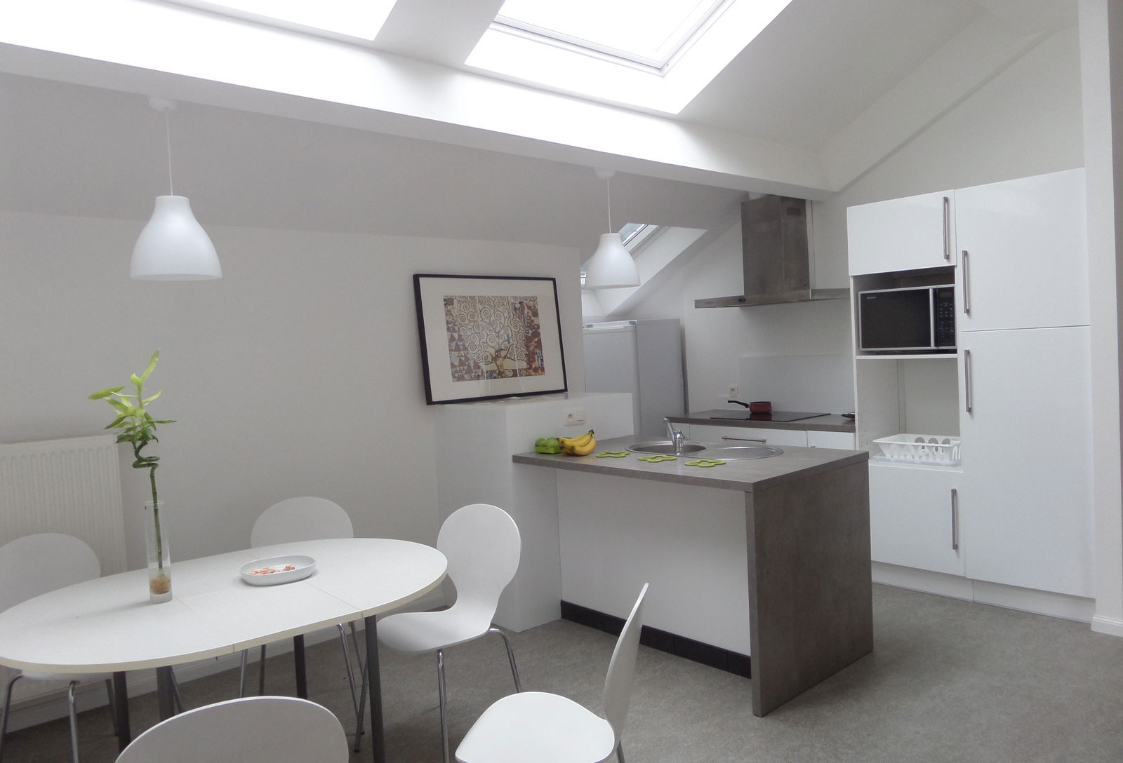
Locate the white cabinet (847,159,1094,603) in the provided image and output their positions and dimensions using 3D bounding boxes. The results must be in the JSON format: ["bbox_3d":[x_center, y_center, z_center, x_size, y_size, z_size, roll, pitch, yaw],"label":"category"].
[{"bbox_3d":[2.344,0.074,4.334,0.610,2.195,1.190,-5,3,-41],"label":"white cabinet"}]

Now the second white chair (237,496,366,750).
[{"bbox_3d":[-1.077,0.955,3.220,0.480,0.865,0.510,-3,2,-10],"label":"second white chair"}]

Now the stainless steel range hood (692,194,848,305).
[{"bbox_3d":[1.429,-0.893,5.344,0.510,0.735,0.910,-5,3,-41],"label":"stainless steel range hood"}]

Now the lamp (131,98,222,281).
[{"bbox_3d":[-1.303,-0.642,2.595,0.280,0.590,0.280,-5,3,-41],"label":"lamp"}]

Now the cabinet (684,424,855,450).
[{"bbox_3d":[1.526,0.731,5.337,0.600,0.885,1.420,-5,3,-41],"label":"cabinet"}]

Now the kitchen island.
[{"bbox_3d":[0.602,0.818,3.865,0.935,0.920,1.515,-5,3,-41],"label":"kitchen island"}]

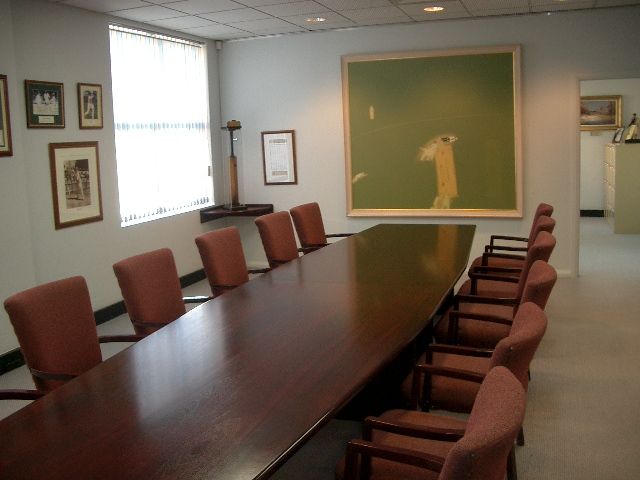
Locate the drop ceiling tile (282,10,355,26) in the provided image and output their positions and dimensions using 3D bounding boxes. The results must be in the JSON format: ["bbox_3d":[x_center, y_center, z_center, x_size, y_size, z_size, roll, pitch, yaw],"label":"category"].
[{"bbox_3d":[-0.056,-2.208,6.443,0.600,0.020,0.600,1,9,20],"label":"drop ceiling tile"}]

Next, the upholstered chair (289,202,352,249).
[{"bbox_3d":[0.136,0.175,5.601,0.600,0.940,0.580,1,9,20],"label":"upholstered chair"}]

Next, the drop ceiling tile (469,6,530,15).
[{"bbox_3d":[1.777,-2.258,6.383,0.600,0.020,0.371,1,10,19],"label":"drop ceiling tile"}]

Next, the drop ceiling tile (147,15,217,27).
[{"bbox_3d":[-1.356,-2.128,6.327,0.582,0.020,0.600,1,10,19],"label":"drop ceiling tile"}]

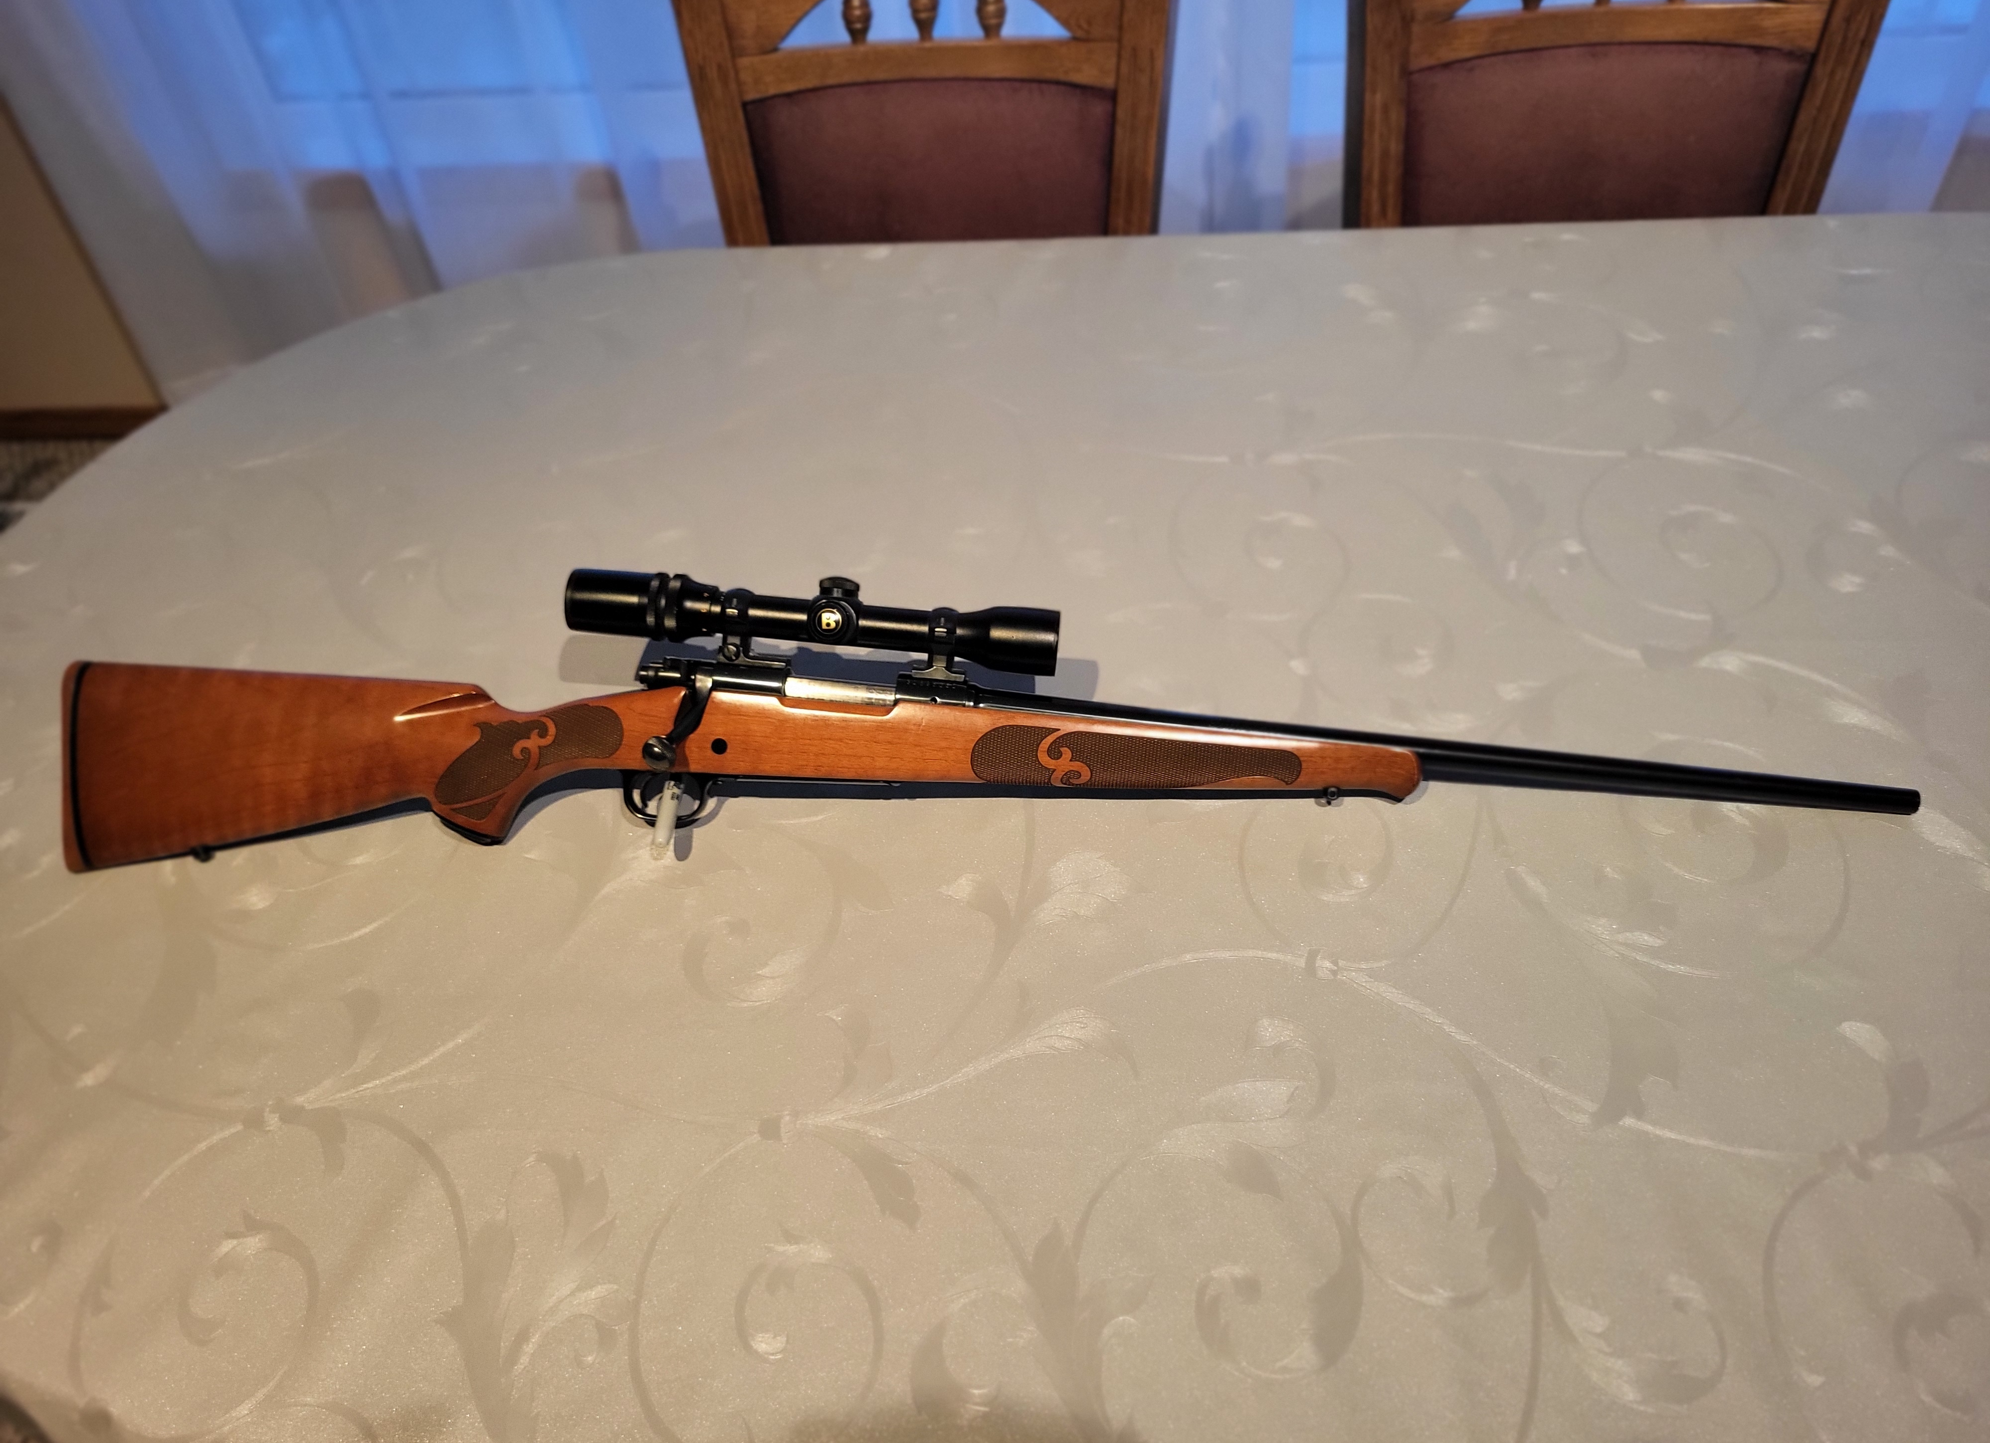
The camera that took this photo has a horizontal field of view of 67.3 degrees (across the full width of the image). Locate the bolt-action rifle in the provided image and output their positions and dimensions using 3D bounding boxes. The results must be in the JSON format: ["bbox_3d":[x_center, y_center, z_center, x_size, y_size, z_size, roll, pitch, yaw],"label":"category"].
[{"bbox_3d":[-0.011,0.009,0.865,1.078,0.074,0.215,3,66,2],"label":"bolt-action rifle"}]

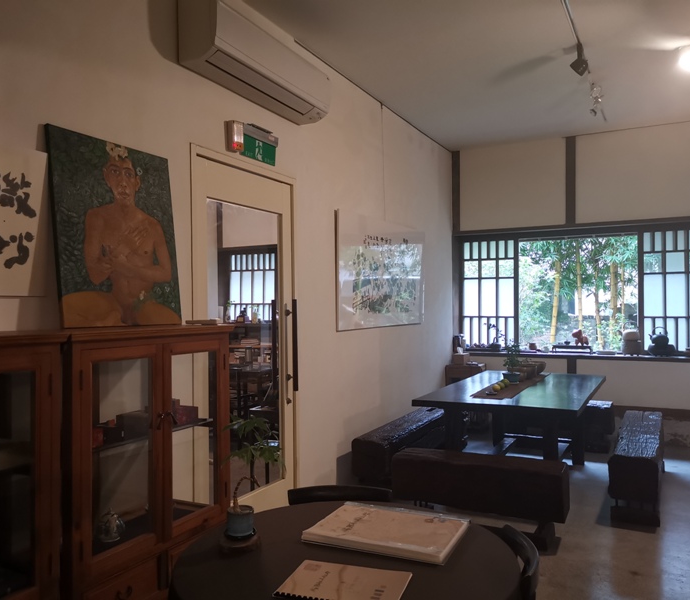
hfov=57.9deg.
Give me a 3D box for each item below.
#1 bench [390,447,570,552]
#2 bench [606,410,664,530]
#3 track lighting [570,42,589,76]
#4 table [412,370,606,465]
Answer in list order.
[{"bbox_3d":[0.769,1.132,3.562,0.960,0.417,0.321,-1,-1,27],"label":"bench"},{"bbox_3d":[2.086,1.132,4.421,0.288,0.411,1.795,-1,-1,27],"label":"bench"},{"bbox_3d":[1.466,-1.504,3.902,0.115,0.200,0.090,-1,-1,18],"label":"track lighting"},{"bbox_3d":[1.319,0.993,4.646,1.014,0.706,1.960,-1,-1,27],"label":"table"}]

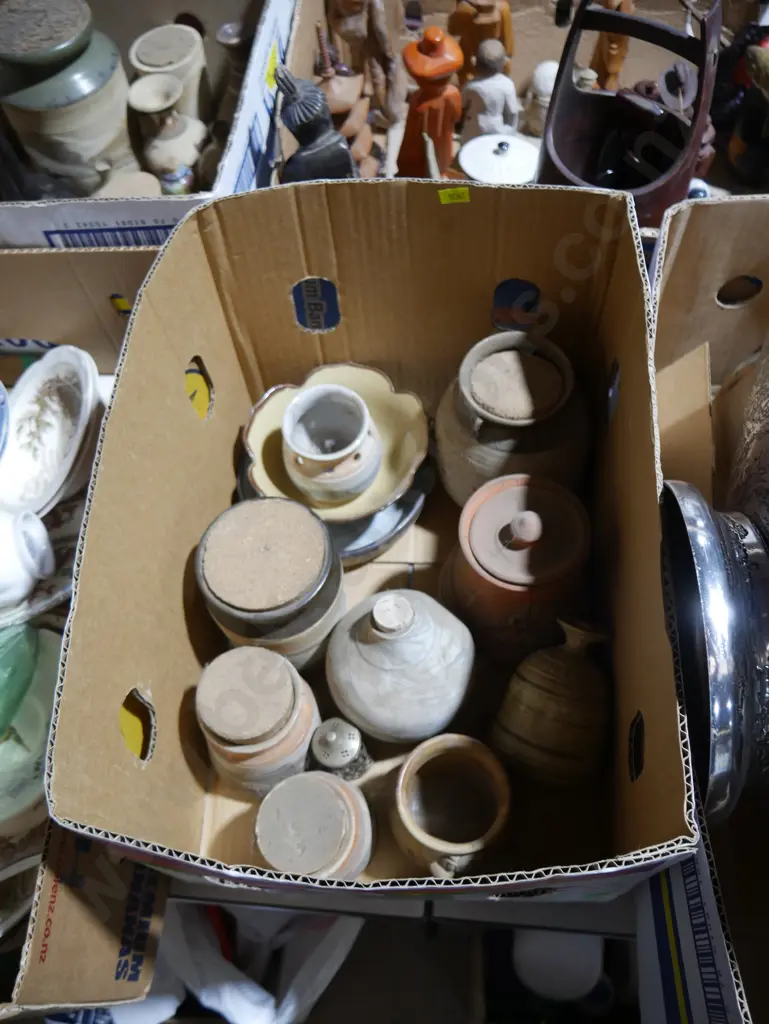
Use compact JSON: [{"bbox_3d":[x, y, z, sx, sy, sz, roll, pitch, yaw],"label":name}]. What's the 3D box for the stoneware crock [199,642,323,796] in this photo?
[{"bbox_3d":[-0.106,0.177,0.715,0.100,0.140,0.100,0,61,3],"label":"stoneware crock"}]

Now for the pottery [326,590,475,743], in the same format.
[{"bbox_3d":[0.011,0.121,0.718,0.130,0.178,0.130,0,61,3],"label":"pottery"}]

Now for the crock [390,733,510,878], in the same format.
[{"bbox_3d":[0.057,0.247,0.691,0.100,0.105,0.106,-2,62,3],"label":"crock"}]

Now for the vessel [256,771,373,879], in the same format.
[{"bbox_3d":[-0.058,0.263,0.682,0.092,0.120,0.092,-2,62,3],"label":"vessel"}]

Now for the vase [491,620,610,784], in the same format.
[{"bbox_3d":[0.154,0.152,0.714,0.104,0.104,0.120,16,94,4],"label":"vase"}]

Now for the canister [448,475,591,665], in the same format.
[{"bbox_3d":[0.122,0.048,0.755,0.134,0.168,0.134,1,63,5],"label":"canister"}]

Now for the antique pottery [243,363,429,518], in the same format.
[{"bbox_3d":[-0.045,-0.053,0.844,0.178,0.068,0.178,-1,61,2],"label":"antique pottery"}]

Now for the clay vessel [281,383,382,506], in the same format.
[{"bbox_3d":[-0.051,-0.065,0.830,0.100,0.090,0.100,1,63,5],"label":"clay vessel"}]

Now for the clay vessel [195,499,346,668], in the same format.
[{"bbox_3d":[-0.098,0.073,0.766,0.124,0.150,0.124,0,61,3],"label":"clay vessel"}]

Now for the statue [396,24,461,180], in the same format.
[{"bbox_3d":[0.062,-0.491,1.019,0.080,0.205,0.075,11,64,10],"label":"statue"}]

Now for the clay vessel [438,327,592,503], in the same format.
[{"bbox_3d":[0.123,-0.078,0.824,0.153,0.175,0.153,0,61,3],"label":"clay vessel"}]

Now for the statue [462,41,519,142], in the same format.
[{"bbox_3d":[0.130,-0.512,1.050,0.070,0.160,0.070,1,63,5],"label":"statue"}]

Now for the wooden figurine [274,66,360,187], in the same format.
[{"bbox_3d":[-0.080,-0.387,0.958,0.085,0.235,0.090,-23,63,-8],"label":"wooden figurine"}]

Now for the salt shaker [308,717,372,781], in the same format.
[{"bbox_3d":[-0.037,0.210,0.729,0.042,0.084,0.042,1,63,5],"label":"salt shaker"}]

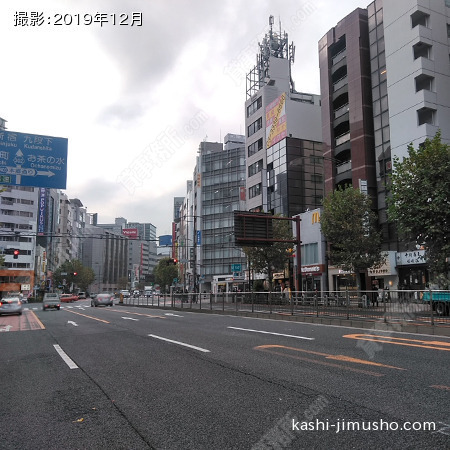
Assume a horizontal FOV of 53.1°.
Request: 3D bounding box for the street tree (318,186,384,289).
[{"bbox_3d":[10.472,1.695,36.948,5.080,9.940,5.080,4,-9,-24],"label":"street tree"}]

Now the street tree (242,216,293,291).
[{"bbox_3d":[4.665,3.734,49.739,5.520,9.820,5.520,0,-9,0],"label":"street tree"}]

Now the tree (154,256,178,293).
[{"bbox_3d":[-13.231,11.814,101.692,5.870,9.190,5.870,4,-9,-24],"label":"tree"}]

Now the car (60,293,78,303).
[{"bbox_3d":[-26.553,12.308,75.613,4.500,1.500,1.700,4,-9,-24],"label":"car"}]

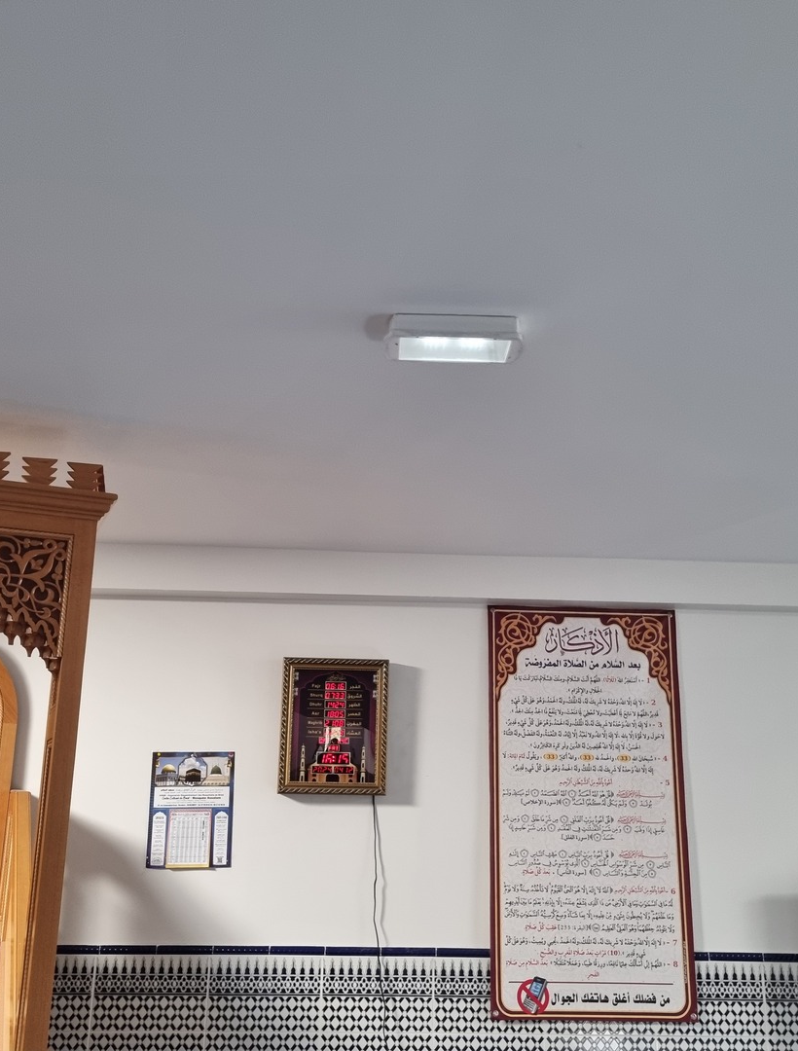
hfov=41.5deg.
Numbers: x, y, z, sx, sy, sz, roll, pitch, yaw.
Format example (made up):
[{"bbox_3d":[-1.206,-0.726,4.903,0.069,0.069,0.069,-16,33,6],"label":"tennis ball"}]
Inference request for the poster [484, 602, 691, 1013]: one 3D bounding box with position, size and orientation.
[{"bbox_3d":[0.711,1.045,3.956,0.740,1.489,0.015,2,-16,-2],"label":"poster"}]

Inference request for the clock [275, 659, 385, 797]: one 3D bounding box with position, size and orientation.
[{"bbox_3d":[-0.243,0.759,3.979,0.399,0.503,0.045,2,-16,-2],"label":"clock"}]

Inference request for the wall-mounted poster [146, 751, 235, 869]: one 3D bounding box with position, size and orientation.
[{"bbox_3d":[-0.764,1.049,3.889,0.307,0.409,0.010,2,-16,-2],"label":"wall-mounted poster"}]

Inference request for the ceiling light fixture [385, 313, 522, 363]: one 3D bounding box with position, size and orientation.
[{"bbox_3d":[0.113,-0.394,2.215,0.284,0.060,0.130,2,-16,-2],"label":"ceiling light fixture"}]

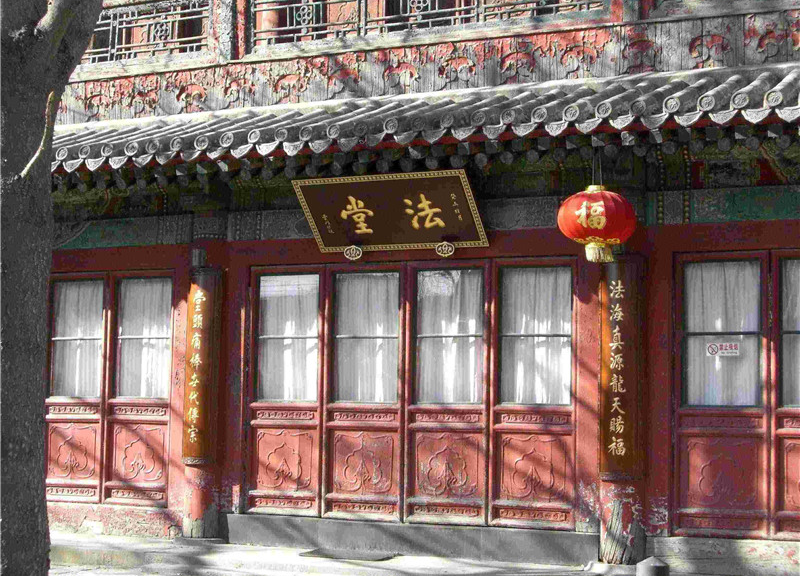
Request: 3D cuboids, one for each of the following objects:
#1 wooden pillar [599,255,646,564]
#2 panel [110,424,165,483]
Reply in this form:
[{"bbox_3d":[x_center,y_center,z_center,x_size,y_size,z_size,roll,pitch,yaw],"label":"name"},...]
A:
[{"bbox_3d":[1.769,0.912,12.097,0.365,2.480,0.365,-1,-5,26],"label":"wooden pillar"},{"bbox_3d":[-2.560,1.618,14.914,0.677,0.603,0.050,-1,-5,27],"label":"panel"}]

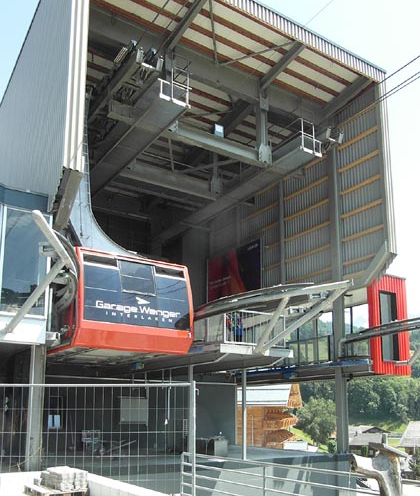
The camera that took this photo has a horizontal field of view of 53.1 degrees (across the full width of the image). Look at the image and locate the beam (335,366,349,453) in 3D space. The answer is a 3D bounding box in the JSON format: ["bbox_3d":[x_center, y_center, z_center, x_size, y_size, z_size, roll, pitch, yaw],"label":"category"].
[{"bbox_3d":[5.029,6.171,16.000,0.340,3.341,0.340,5,-11,-27],"label":"beam"}]

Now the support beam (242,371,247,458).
[{"bbox_3d":[1.150,5.567,14.000,0.120,2.989,0.120,5,-11,-27],"label":"support beam"}]

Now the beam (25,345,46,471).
[{"bbox_3d":[-4.557,4.177,11.000,0.310,3.201,0.310,5,-11,-27],"label":"beam"}]

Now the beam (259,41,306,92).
[{"bbox_3d":[2.373,-6.103,14.250,0.300,0.360,2.294,5,-11,-21],"label":"beam"}]

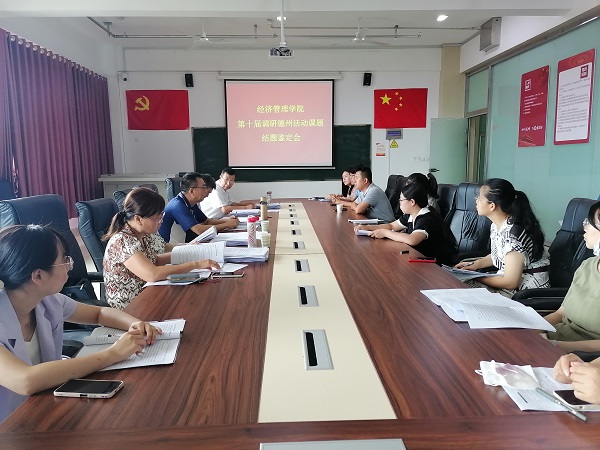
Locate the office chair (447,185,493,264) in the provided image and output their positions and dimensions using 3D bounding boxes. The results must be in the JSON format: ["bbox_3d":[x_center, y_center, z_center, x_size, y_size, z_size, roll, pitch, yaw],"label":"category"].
[{"bbox_3d":[1.045,0.269,3.686,0.720,1.160,0.660,-1,9,-2],"label":"office chair"}]

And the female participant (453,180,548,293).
[{"bbox_3d":[1.101,0.374,2.754,0.640,1.280,0.500,0,8,7],"label":"female participant"}]

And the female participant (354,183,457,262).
[{"bbox_3d":[0.800,0.256,3.543,0.780,1.230,0.520,-1,9,-2],"label":"female participant"}]

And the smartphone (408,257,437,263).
[{"bbox_3d":[0.753,0.216,2.860,0.160,0.011,0.077,-1,9,-2],"label":"smartphone"}]

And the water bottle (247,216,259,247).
[{"bbox_3d":[-0.320,0.064,3.142,0.068,0.236,0.066,-1,9,-2],"label":"water bottle"}]

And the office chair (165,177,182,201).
[{"bbox_3d":[-0.984,0.146,4.585,0.720,1.150,0.660,-1,9,-2],"label":"office chair"}]

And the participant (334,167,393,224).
[{"bbox_3d":[0.728,0.012,5.041,0.800,1.270,0.550,-1,9,-2],"label":"participant"}]

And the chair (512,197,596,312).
[{"bbox_3d":[1.354,0.413,2.749,0.720,1.150,0.660,-1,9,-2],"label":"chair"}]

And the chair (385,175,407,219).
[{"bbox_3d":[1.084,-0.004,5.792,0.700,1.190,0.640,-1,8,-2],"label":"chair"}]

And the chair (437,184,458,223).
[{"bbox_3d":[1.186,0.153,4.807,0.700,1.150,0.640,-1,8,-2],"label":"chair"}]

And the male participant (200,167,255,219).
[{"bbox_3d":[-0.989,-0.091,6.117,0.720,1.310,0.520,0,8,5],"label":"male participant"}]

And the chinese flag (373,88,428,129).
[{"bbox_3d":[2.209,-2.544,10.236,1.200,0.880,0.030,-1,9,-2],"label":"chinese flag"}]

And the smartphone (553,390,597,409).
[{"bbox_3d":[0.782,0.466,1.250,0.157,0.009,0.077,-1,8,-2],"label":"smartphone"}]

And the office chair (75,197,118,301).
[{"bbox_3d":[-0.934,0.421,2.907,0.700,1.180,0.640,-1,8,-2],"label":"office chair"}]

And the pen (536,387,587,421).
[{"bbox_3d":[0.683,0.468,1.229,0.011,0.011,0.150,-4,14,-21],"label":"pen"}]

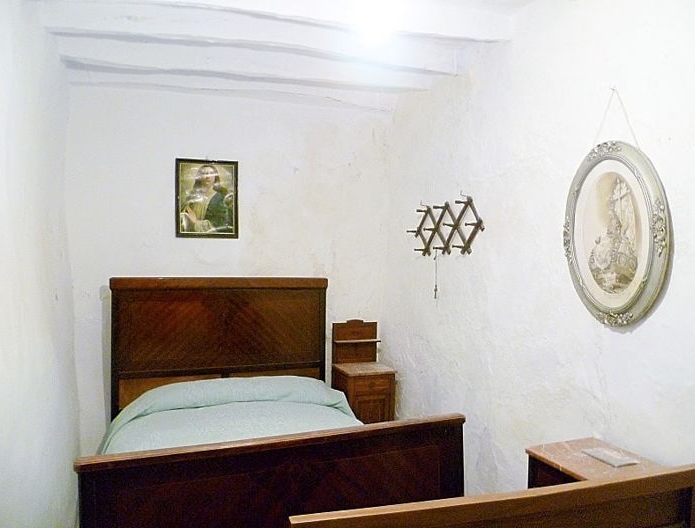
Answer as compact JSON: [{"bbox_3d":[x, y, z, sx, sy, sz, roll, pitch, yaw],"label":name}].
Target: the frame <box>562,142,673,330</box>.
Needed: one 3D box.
[{"bbox_3d":[1.069,-0.122,2.299,0.060,0.745,0.505,0,1,-19],"label":"frame"}]

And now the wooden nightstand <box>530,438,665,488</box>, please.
[{"bbox_3d":[0.966,1.153,2.208,0.360,0.800,0.410,0,1,-19],"label":"wooden nightstand"}]

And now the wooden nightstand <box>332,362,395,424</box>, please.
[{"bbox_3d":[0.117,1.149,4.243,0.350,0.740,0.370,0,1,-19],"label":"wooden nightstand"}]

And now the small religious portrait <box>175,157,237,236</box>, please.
[{"bbox_3d":[-0.982,-0.453,4.007,0.422,0.548,0.030,0,1,-19],"label":"small religious portrait"}]

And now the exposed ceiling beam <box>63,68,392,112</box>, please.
[{"bbox_3d":[-0.709,-1.273,4.066,2.320,0.170,0.150,0,1,-19],"label":"exposed ceiling beam"}]

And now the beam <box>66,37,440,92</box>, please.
[{"bbox_3d":[-0.574,-1.262,3.674,2.320,0.180,0.160,0,1,-19],"label":"beam"}]

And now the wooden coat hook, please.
[{"bbox_3d":[0.590,-0.227,3.642,0.110,0.350,0.830,0,1,-19],"label":"wooden coat hook"}]

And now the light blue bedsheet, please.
[{"bbox_3d":[-0.549,0.984,3.043,1.490,0.410,1.820,0,1,-19],"label":"light blue bedsheet"}]

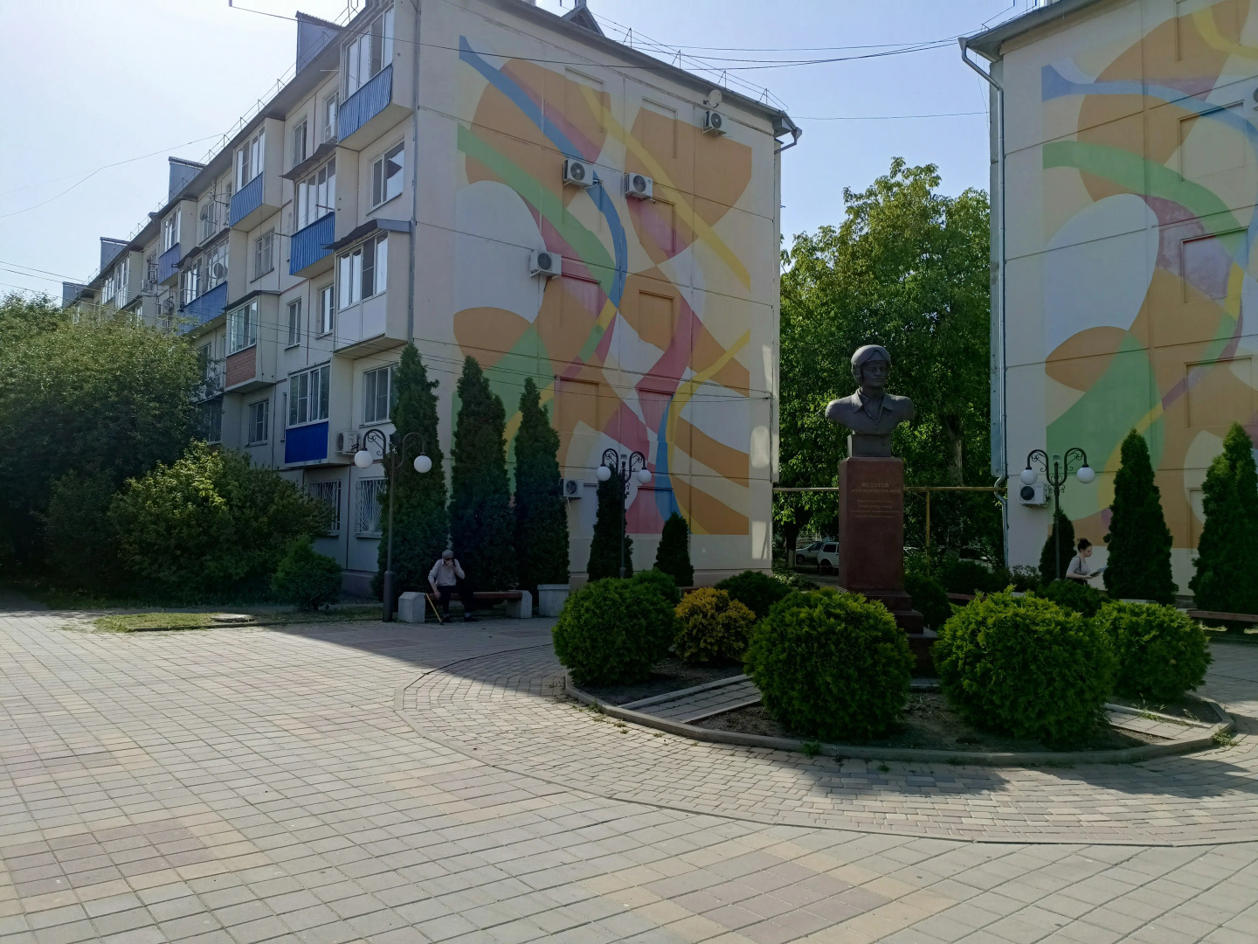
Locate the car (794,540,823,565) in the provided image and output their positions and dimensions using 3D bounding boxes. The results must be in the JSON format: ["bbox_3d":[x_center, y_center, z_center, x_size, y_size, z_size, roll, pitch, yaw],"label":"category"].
[{"bbox_3d":[11.312,4.864,56.246,4.300,1.520,1.750,3,-4,-25],"label":"car"}]

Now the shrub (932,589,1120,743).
[{"bbox_3d":[2.980,1.477,6.908,1.280,1.150,1.280,1,-4,5],"label":"shrub"}]

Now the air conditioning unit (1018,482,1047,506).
[{"bbox_3d":[9.840,0.533,22.132,0.280,0.550,0.740,5,-5,-41],"label":"air conditioning unit"}]

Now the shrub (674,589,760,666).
[{"bbox_3d":[1.009,1.785,10.600,0.980,0.870,0.980,1,-3,5],"label":"shrub"}]

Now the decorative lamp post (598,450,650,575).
[{"bbox_3d":[-0.104,1.162,18.100,1.330,3.220,0.300,3,-4,-40],"label":"decorative lamp post"}]

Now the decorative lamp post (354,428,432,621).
[{"bbox_3d":[-4.000,0.908,15.300,1.330,3.220,0.300,3,-4,-40],"label":"decorative lamp post"}]

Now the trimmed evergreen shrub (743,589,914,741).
[{"bbox_3d":[1.520,1.466,6.966,1.270,1.130,1.270,1,-4,5],"label":"trimmed evergreen shrub"}]

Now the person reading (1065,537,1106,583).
[{"bbox_3d":[6.904,1.808,13.800,0.600,1.590,0.470,-1,-3,26],"label":"person reading"}]

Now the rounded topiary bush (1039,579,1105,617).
[{"bbox_3d":[5.020,1.748,10.300,1.150,1.040,1.150,-1,-3,26],"label":"rounded topiary bush"}]

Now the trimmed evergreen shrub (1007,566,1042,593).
[{"bbox_3d":[8.934,2.650,20.531,0.900,1.000,0.900,1,-3,0],"label":"trimmed evergreen shrub"}]

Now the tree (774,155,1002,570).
[{"bbox_3d":[9.765,-3.209,34.000,9.500,15.600,9.500,0,-3,16],"label":"tree"}]

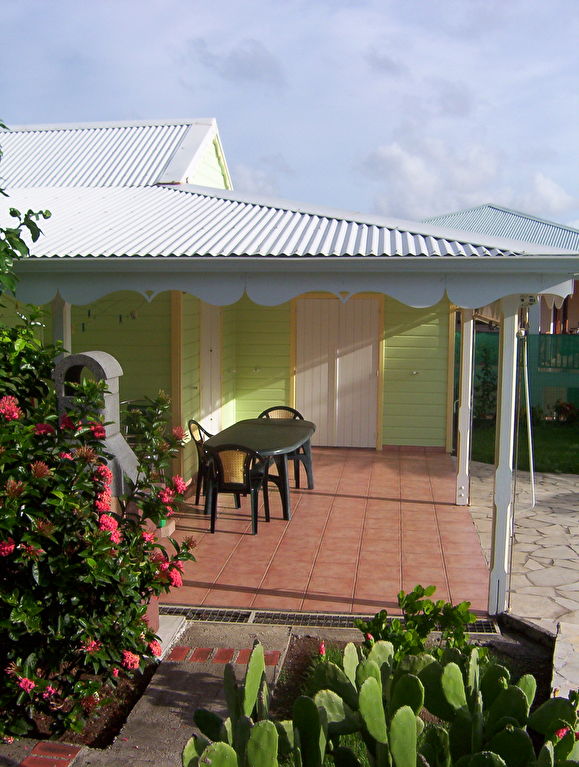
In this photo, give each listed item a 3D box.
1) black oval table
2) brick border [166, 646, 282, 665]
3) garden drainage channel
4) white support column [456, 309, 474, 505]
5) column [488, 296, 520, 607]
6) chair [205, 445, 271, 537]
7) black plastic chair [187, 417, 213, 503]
[{"bbox_3d":[-0.275,0.886,8.426,0.955,0.724,1.865,1,7,11],"label":"black oval table"},{"bbox_3d":[-0.397,1.703,4.931,0.673,0.050,0.200,1,7,5],"label":"brick border"},{"bbox_3d":[0.229,1.639,5.453,2.353,0.060,0.262,1,7,6],"label":"garden drainage channel"},{"bbox_3d":[1.819,0.206,8.269,0.118,2.120,0.118,1,7,8],"label":"white support column"},{"bbox_3d":[1.448,0.502,5.445,0.118,2.187,0.118,1,7,8],"label":"column"},{"bbox_3d":[-0.479,0.932,7.444,0.560,0.859,0.590,1,7,8],"label":"chair"},{"bbox_3d":[-0.755,0.820,8.393,0.590,0.859,0.560,1,7,6],"label":"black plastic chair"}]

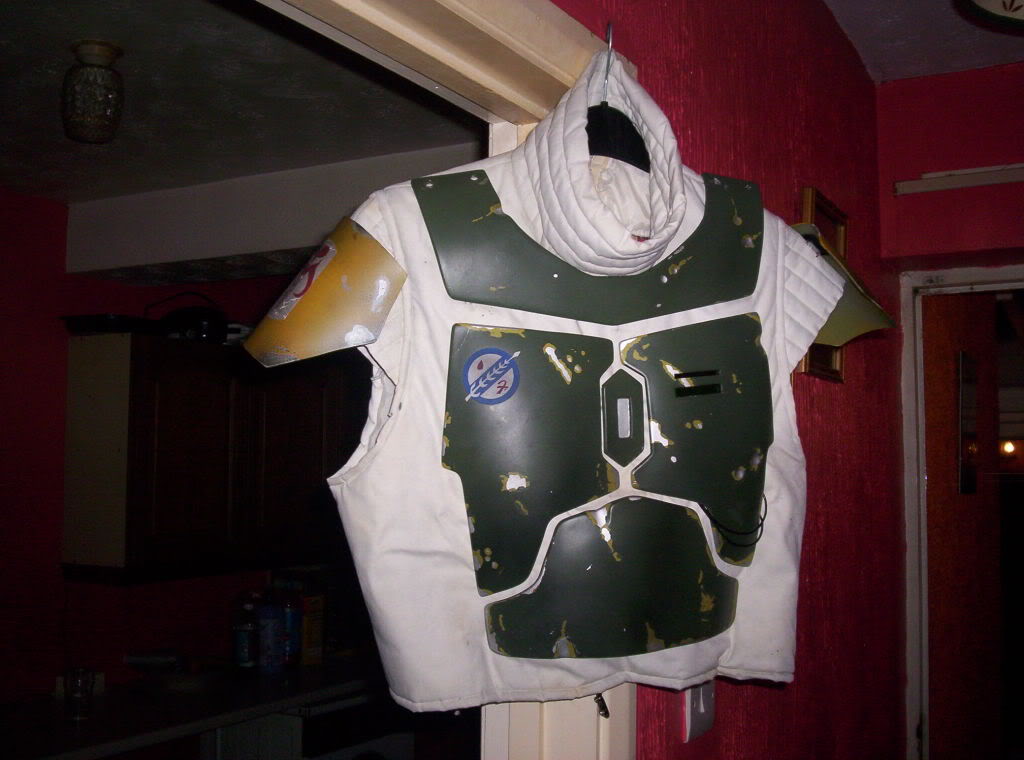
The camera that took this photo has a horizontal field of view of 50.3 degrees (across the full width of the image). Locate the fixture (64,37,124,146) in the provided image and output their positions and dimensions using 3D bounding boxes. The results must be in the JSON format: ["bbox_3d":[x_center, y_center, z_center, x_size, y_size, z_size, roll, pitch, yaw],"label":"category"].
[{"bbox_3d":[-0.798,-0.546,2.080,0.116,0.168,0.116,2,-4,-21],"label":"fixture"}]

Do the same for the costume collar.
[{"bbox_3d":[0.083,-0.202,0.995,0.160,0.210,0.150,1,-4,0],"label":"costume collar"}]

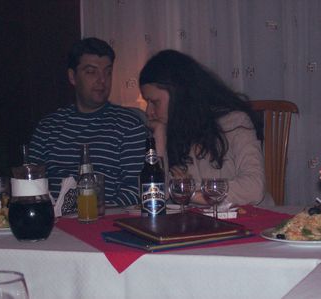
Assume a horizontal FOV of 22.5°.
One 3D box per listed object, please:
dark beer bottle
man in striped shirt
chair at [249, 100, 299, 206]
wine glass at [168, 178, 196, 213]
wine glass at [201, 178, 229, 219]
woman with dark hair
[{"bbox_3d":[-0.020,0.096,2.278,0.068,0.260,0.068,-1,3,0],"label":"dark beer bottle"},{"bbox_3d":[-0.245,0.275,2.818,0.500,1.345,0.740,-1,3,0],"label":"man in striped shirt"},{"bbox_3d":[0.331,0.379,3.074,0.440,1.090,0.500,-1,3,10],"label":"chair"},{"bbox_3d":[0.064,0.154,2.331,0.077,0.136,0.077,-1,3,0],"label":"wine glass"},{"bbox_3d":[0.157,0.154,2.301,0.077,0.136,0.077,-1,3,0],"label":"wine glass"},{"bbox_3d":[0.171,0.301,2.800,0.500,1.280,0.720,1,3,28],"label":"woman with dark hair"}]

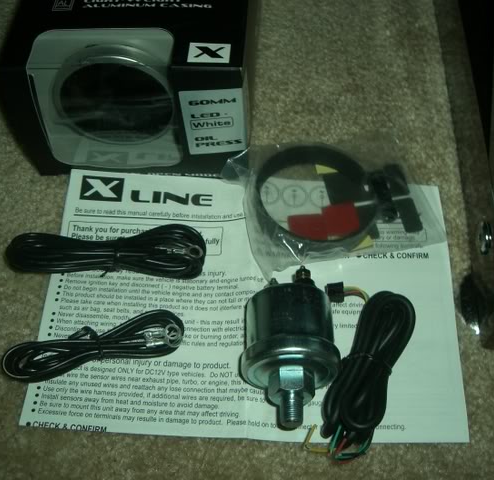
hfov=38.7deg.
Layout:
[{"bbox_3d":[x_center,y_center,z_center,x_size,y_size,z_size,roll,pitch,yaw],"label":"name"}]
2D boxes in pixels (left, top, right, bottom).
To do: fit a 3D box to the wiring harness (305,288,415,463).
[{"bbox_3d":[0.057,0.062,0.337,0.034,0.016,0.089,19,60,10],"label":"wiring harness"}]

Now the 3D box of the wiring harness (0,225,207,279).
[{"bbox_3d":[-0.073,0.005,0.369,0.104,0.014,0.029,1,59,-1],"label":"wiring harness"}]

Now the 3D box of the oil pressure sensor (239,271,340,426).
[{"bbox_3d":[0.020,0.052,0.325,0.045,0.045,0.071,2,54,0],"label":"oil pressure sensor"}]

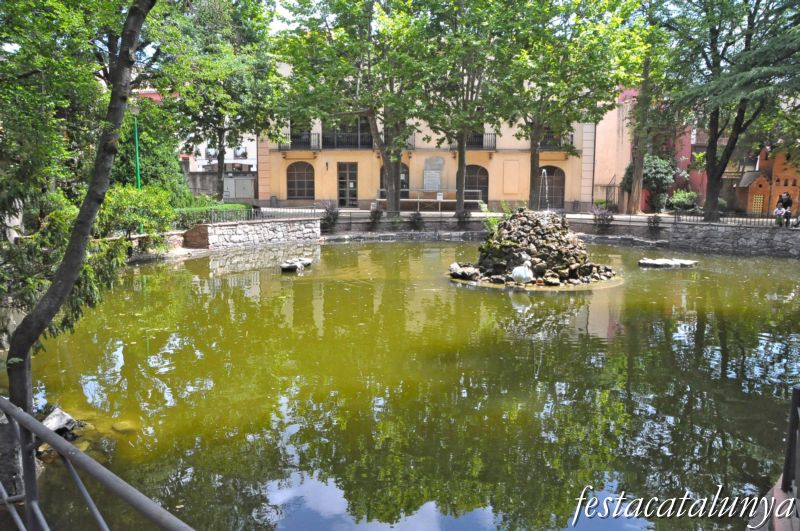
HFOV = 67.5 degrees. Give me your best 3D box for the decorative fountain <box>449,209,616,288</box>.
[{"bbox_3d":[3.264,-0.558,14.811,4.100,1.680,4.000,2,8,12],"label":"decorative fountain"}]

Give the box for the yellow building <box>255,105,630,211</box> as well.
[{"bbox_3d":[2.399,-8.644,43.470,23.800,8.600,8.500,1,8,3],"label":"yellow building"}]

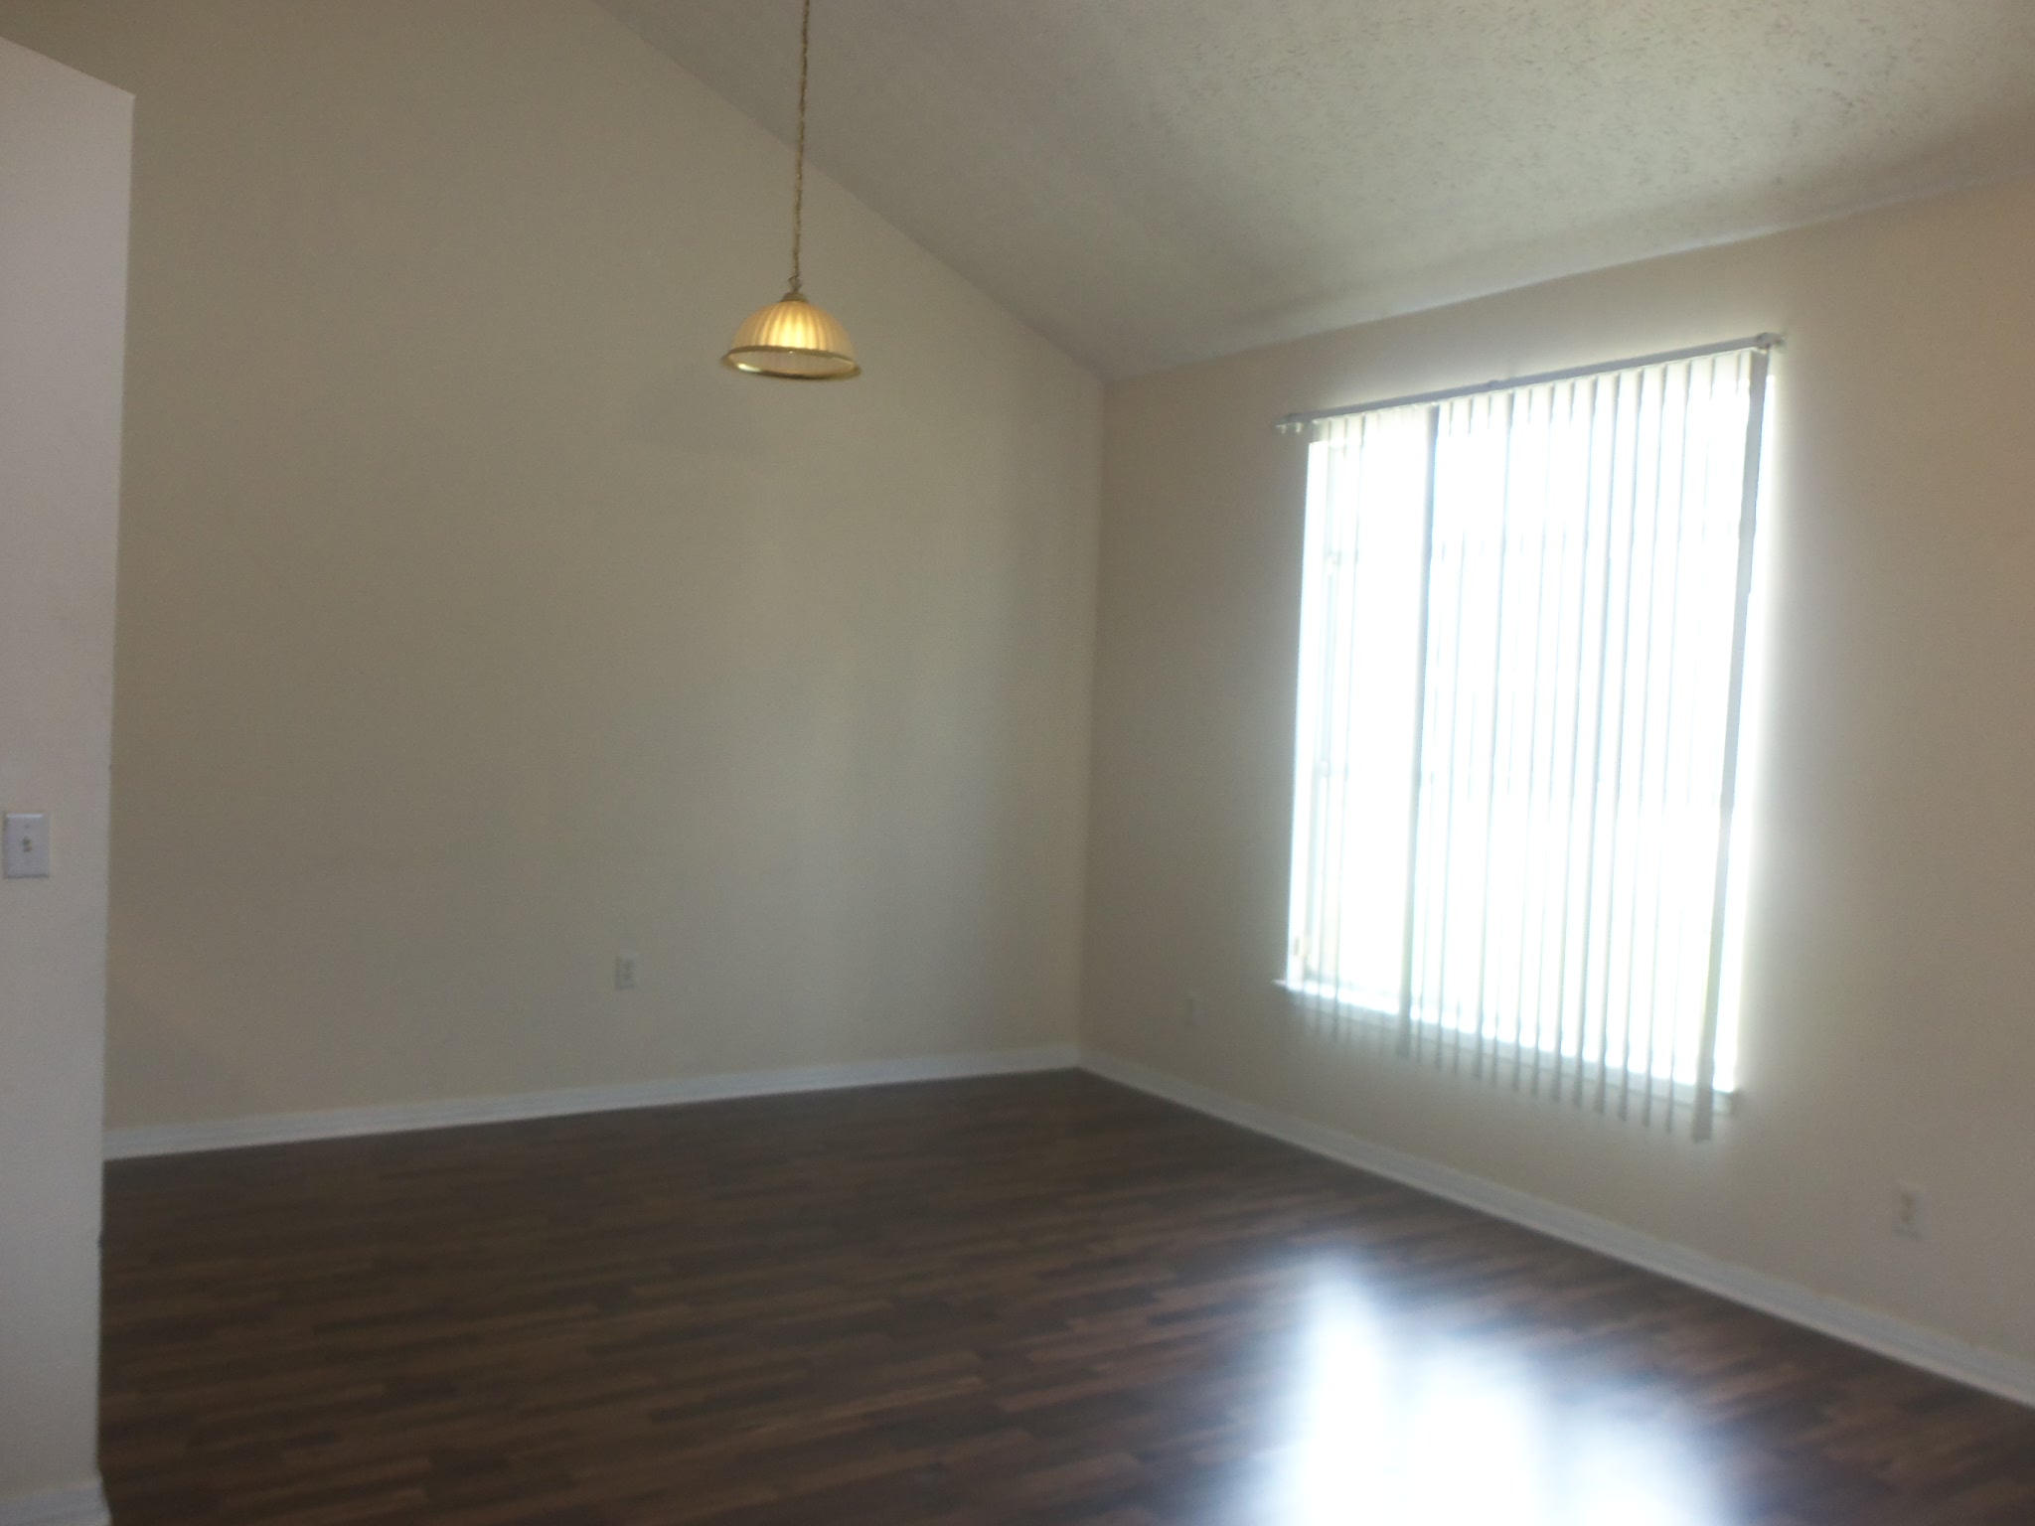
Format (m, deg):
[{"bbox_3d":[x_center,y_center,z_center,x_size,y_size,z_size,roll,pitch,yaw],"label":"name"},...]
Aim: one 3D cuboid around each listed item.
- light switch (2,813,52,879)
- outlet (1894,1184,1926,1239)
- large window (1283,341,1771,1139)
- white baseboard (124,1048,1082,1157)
[{"bbox_3d":[-1.728,0.144,2.870,0.071,0.115,0.012,2,2,-34],"label":"light switch"},{"bbox_3d":[2.181,1.093,4.021,0.010,0.115,0.072,2,2,-34],"label":"outlet"},{"bbox_3d":[1.424,-0.099,5.143,0.100,2.120,1.790,2,2,-34],"label":"large window"},{"bbox_3d":[-1.234,1.199,5.917,3.587,0.095,0.018,2,2,-34],"label":"white baseboard"}]

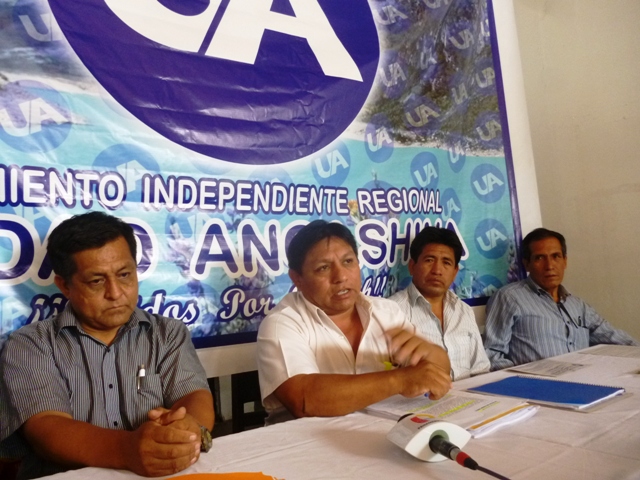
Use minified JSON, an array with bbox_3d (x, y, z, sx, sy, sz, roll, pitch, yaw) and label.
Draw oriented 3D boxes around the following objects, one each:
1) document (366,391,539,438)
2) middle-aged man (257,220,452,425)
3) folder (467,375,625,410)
[{"bbox_3d":[0.286,0.390,1.180,0.215,0.020,0.303,-1,-6,-37],"label":"document"},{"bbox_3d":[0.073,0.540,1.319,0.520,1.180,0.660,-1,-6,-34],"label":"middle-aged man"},{"bbox_3d":[0.558,0.377,1.294,0.212,0.013,0.299,-1,-6,-36],"label":"folder"}]

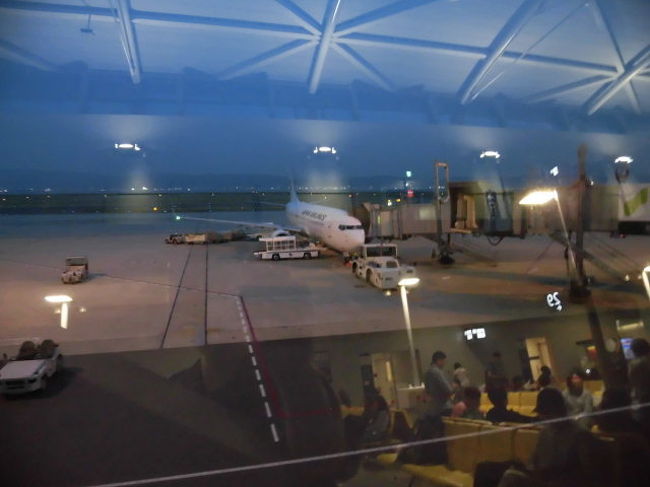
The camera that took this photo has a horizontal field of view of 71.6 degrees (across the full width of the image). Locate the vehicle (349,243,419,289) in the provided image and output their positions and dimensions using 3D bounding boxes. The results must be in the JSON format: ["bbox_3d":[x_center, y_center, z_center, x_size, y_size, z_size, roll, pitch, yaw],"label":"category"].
[{"bbox_3d":[4.850,1.627,38.258,2.850,2.900,7.300,-2,7,-13],"label":"vehicle"}]

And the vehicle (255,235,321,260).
[{"bbox_3d":[-4.250,0.378,50.697,7.200,2.450,2.100,-2,7,-17],"label":"vehicle"}]

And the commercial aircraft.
[{"bbox_3d":[-1.662,-5.722,59.463,35.800,12.500,39.500,-2,7,-14],"label":"commercial aircraft"}]

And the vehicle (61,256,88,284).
[{"bbox_3d":[-21.050,2.133,38.016,1.600,1.950,3.000,-2,7,-20],"label":"vehicle"}]

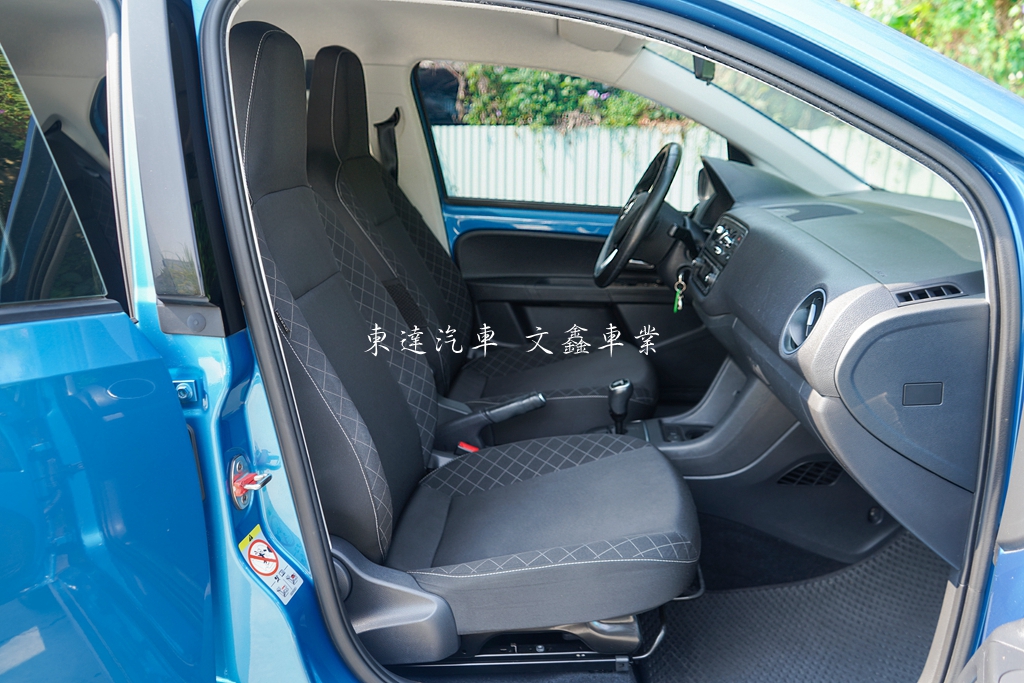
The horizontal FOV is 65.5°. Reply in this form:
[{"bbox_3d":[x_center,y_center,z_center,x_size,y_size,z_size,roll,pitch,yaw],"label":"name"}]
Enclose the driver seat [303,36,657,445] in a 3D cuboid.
[{"bbox_3d":[-0.074,-0.235,1.943,0.840,0.915,0.500,1,15,4],"label":"driver seat"}]

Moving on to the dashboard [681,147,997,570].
[{"bbox_3d":[0.587,-0.121,1.519,0.490,0.410,1.380,1,16,3],"label":"dashboard"}]

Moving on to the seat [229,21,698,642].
[{"bbox_3d":[-0.084,-0.041,1.311,0.790,0.907,0.500,1,15,4],"label":"seat"}]

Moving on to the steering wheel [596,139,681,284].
[{"bbox_3d":[0.305,-0.285,1.863,0.095,0.370,0.370,27,16,-5],"label":"steering wheel"}]

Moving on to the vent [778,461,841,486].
[{"bbox_3d":[0.541,0.235,1.444,0.110,0.043,0.025,7,17,22],"label":"vent"}]

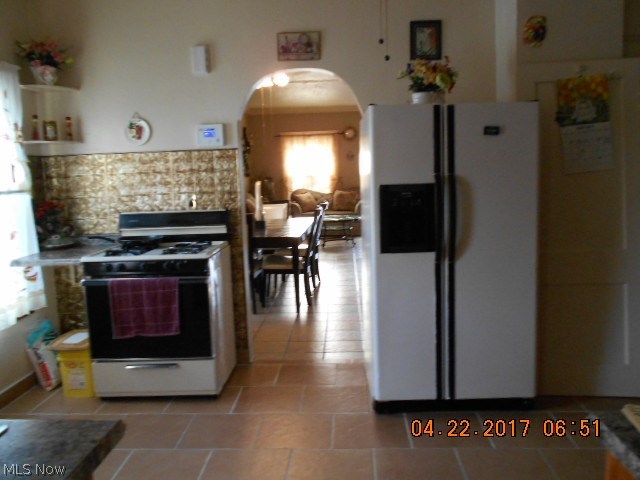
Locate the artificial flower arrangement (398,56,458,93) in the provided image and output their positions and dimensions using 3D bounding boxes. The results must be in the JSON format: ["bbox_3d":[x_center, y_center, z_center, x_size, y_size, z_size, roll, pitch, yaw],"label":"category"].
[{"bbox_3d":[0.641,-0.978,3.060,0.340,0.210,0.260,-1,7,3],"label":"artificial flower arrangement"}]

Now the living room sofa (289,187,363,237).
[{"bbox_3d":[0.165,-0.556,10.662,1.580,0.970,0.880,-1,7,3],"label":"living room sofa"}]

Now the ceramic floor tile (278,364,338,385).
[{"bbox_3d":[-0.088,0.949,3.629,0.407,0.012,0.398,-1,7,2],"label":"ceramic floor tile"}]

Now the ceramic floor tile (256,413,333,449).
[{"bbox_3d":[-0.130,1.049,2.841,0.409,0.012,0.398,-1,7,2],"label":"ceramic floor tile"}]

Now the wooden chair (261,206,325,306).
[{"bbox_3d":[-0.309,0.167,5.699,0.626,1.030,0.485,-1,7,2],"label":"wooden chair"}]

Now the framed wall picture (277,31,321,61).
[{"bbox_3d":[-0.138,-1.325,3.551,0.303,0.189,0.020,-1,7,2],"label":"framed wall picture"}]

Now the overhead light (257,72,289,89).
[{"bbox_3d":[-0.511,-1.697,5.510,0.364,0.182,0.364,-1,7,2],"label":"overhead light"}]

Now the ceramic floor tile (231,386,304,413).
[{"bbox_3d":[-0.315,1.000,3.243,0.401,0.012,0.401,-1,7,3],"label":"ceramic floor tile"}]

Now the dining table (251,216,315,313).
[{"bbox_3d":[-0.604,0.234,6.249,0.960,0.773,2.222,-1,7,2],"label":"dining table"}]

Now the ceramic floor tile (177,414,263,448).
[{"bbox_3d":[-0.535,1.052,2.849,0.401,0.012,0.401,-1,7,3],"label":"ceramic floor tile"}]

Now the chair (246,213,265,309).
[{"bbox_3d":[-0.833,0.227,5.360,0.465,1.020,0.555,-1,7,2],"label":"chair"}]

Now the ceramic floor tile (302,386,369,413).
[{"bbox_3d":[0.092,0.992,3.224,0.401,0.012,0.401,-1,7,3],"label":"ceramic floor tile"}]

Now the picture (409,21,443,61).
[{"bbox_3d":[0.728,-1.364,3.540,0.220,0.267,0.020,-1,7,3],"label":"picture"}]

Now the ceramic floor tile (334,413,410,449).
[{"bbox_3d":[0.279,1.042,2.824,0.409,0.012,0.398,-1,7,2],"label":"ceramic floor tile"}]

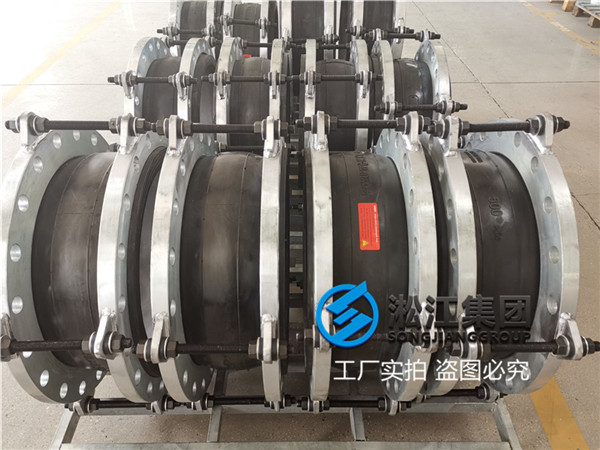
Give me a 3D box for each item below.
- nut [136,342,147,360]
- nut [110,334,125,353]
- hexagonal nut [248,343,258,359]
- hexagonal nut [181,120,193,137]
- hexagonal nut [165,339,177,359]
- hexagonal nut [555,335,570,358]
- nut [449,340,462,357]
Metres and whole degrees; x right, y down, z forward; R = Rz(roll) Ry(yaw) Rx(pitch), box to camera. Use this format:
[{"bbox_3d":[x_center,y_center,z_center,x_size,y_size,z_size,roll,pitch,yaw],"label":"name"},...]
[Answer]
[{"bbox_3d":[-0.294,0.235,0.883,0.018,0.030,0.035,0,75,0],"label":"nut"},{"bbox_3d":[-0.331,0.218,0.859,0.018,0.035,0.030,0,-4,-2],"label":"nut"},{"bbox_3d":[-0.087,0.235,0.881,0.018,0.030,0.035,0,75,0],"label":"hexagonal nut"},{"bbox_3d":[-0.234,-0.204,0.993,0.018,0.035,0.030,0,20,0],"label":"hexagonal nut"},{"bbox_3d":[-0.237,0.234,0.882,0.018,0.030,0.035,0,52,0],"label":"hexagonal nut"},{"bbox_3d":[0.500,0.235,0.903,0.018,0.030,0.035,0,47,2],"label":"hexagonal nut"},{"bbox_3d":[0.299,0.239,0.912,0.017,0.030,0.034,0,3,0],"label":"nut"}]

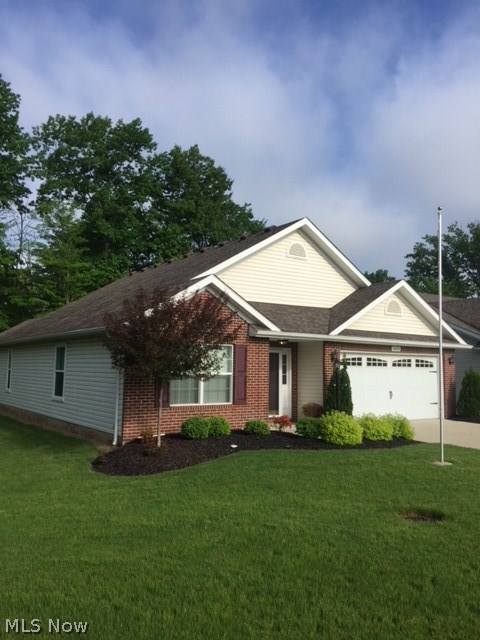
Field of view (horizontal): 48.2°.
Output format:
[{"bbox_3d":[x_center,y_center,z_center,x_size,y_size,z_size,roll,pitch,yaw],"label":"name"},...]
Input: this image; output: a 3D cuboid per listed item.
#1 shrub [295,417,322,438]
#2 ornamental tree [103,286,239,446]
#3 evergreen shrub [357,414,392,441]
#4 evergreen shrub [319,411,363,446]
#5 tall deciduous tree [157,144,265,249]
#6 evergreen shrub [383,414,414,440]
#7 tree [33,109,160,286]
[{"bbox_3d":[1.673,2.614,13.015,0.711,0.538,0.740,1,-5,0],"label":"shrub"},{"bbox_3d":[-1.399,0.959,10.806,2.739,3.302,2.550,1,-5,0],"label":"ornamental tree"},{"bbox_3d":[3.230,2.603,12.918,0.925,0.644,0.880,1,-5,0],"label":"evergreen shrub"},{"bbox_3d":[2.242,2.424,11.929,0.989,0.769,0.950,1,-5,0],"label":"evergreen shrub"},{"bbox_3d":[-2.584,-4.412,43.596,8.461,20.423,9.000,1,-5,0],"label":"tall deciduous tree"},{"bbox_3d":[3.931,2.661,13.315,0.853,0.620,0.840,1,-5,0],"label":"evergreen shrub"},{"bbox_3d":[-10.529,-5.065,38.625,9.307,20.591,9.500,1,-5,0],"label":"tree"}]

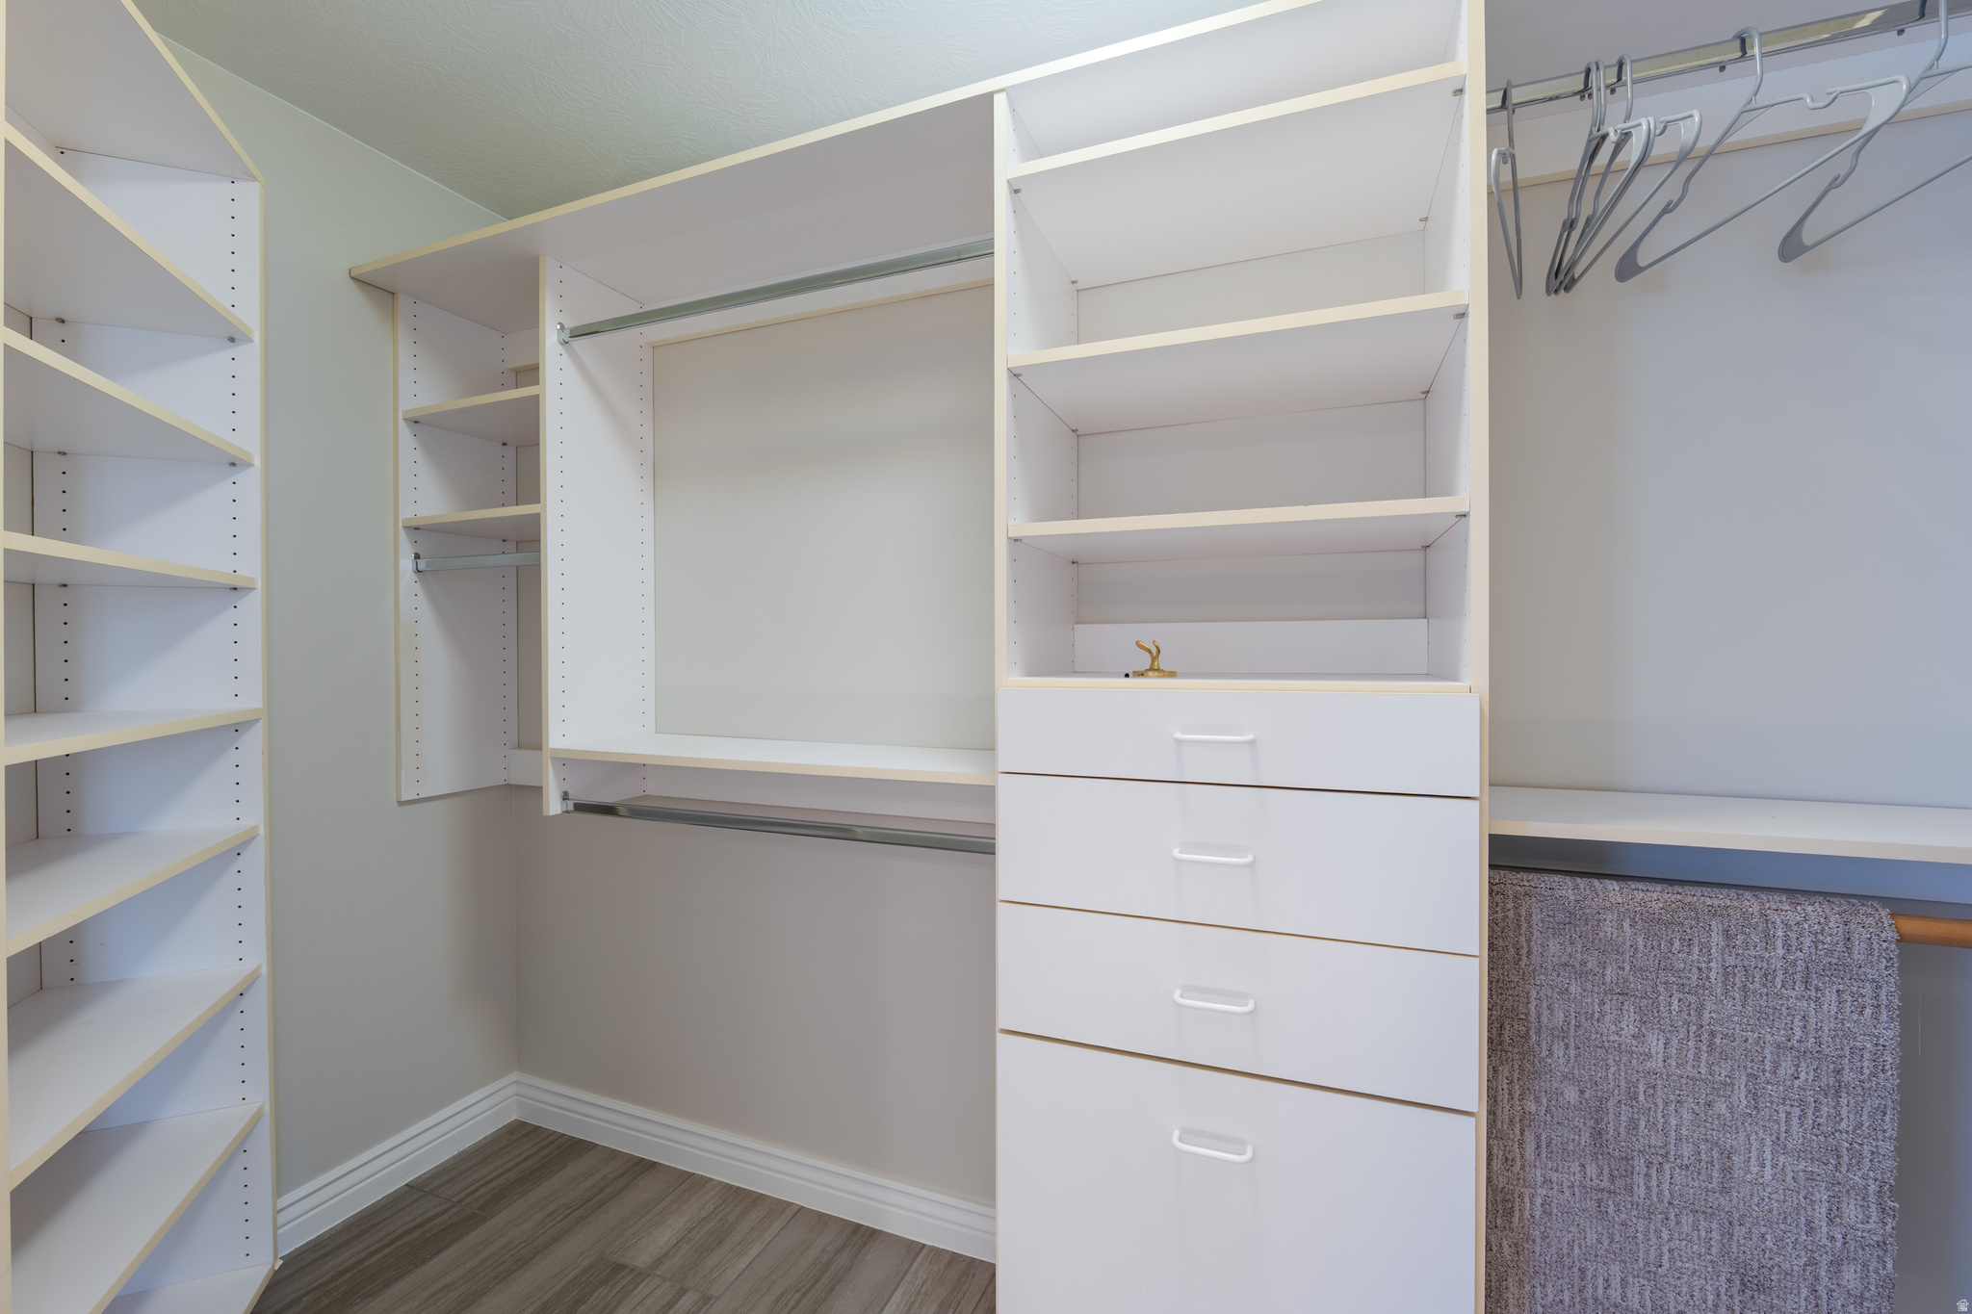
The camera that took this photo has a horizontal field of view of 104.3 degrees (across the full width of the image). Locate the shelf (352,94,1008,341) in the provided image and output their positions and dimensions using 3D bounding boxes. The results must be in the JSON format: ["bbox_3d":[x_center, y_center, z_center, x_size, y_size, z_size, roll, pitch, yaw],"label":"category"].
[{"bbox_3d":[-0.644,-0.870,1.626,1.550,0.020,0.375,0,1,21],"label":"shelf"}]

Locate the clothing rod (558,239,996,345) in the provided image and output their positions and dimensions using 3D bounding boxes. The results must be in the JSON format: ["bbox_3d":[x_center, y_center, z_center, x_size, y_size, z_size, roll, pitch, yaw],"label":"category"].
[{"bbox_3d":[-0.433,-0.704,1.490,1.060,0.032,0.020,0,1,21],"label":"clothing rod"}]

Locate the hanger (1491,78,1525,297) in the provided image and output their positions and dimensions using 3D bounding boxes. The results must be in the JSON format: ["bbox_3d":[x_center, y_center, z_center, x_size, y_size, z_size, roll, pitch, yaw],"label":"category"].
[{"bbox_3d":[0.730,-0.686,1.069,0.015,0.236,0.375,0,1,39],"label":"hanger"}]

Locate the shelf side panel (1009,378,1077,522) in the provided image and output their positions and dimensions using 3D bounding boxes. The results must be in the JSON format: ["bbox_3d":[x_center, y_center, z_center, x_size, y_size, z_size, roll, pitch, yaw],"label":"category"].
[{"bbox_3d":[0.097,-0.325,1.364,0.020,0.240,0.400,0,1,21],"label":"shelf side panel"}]

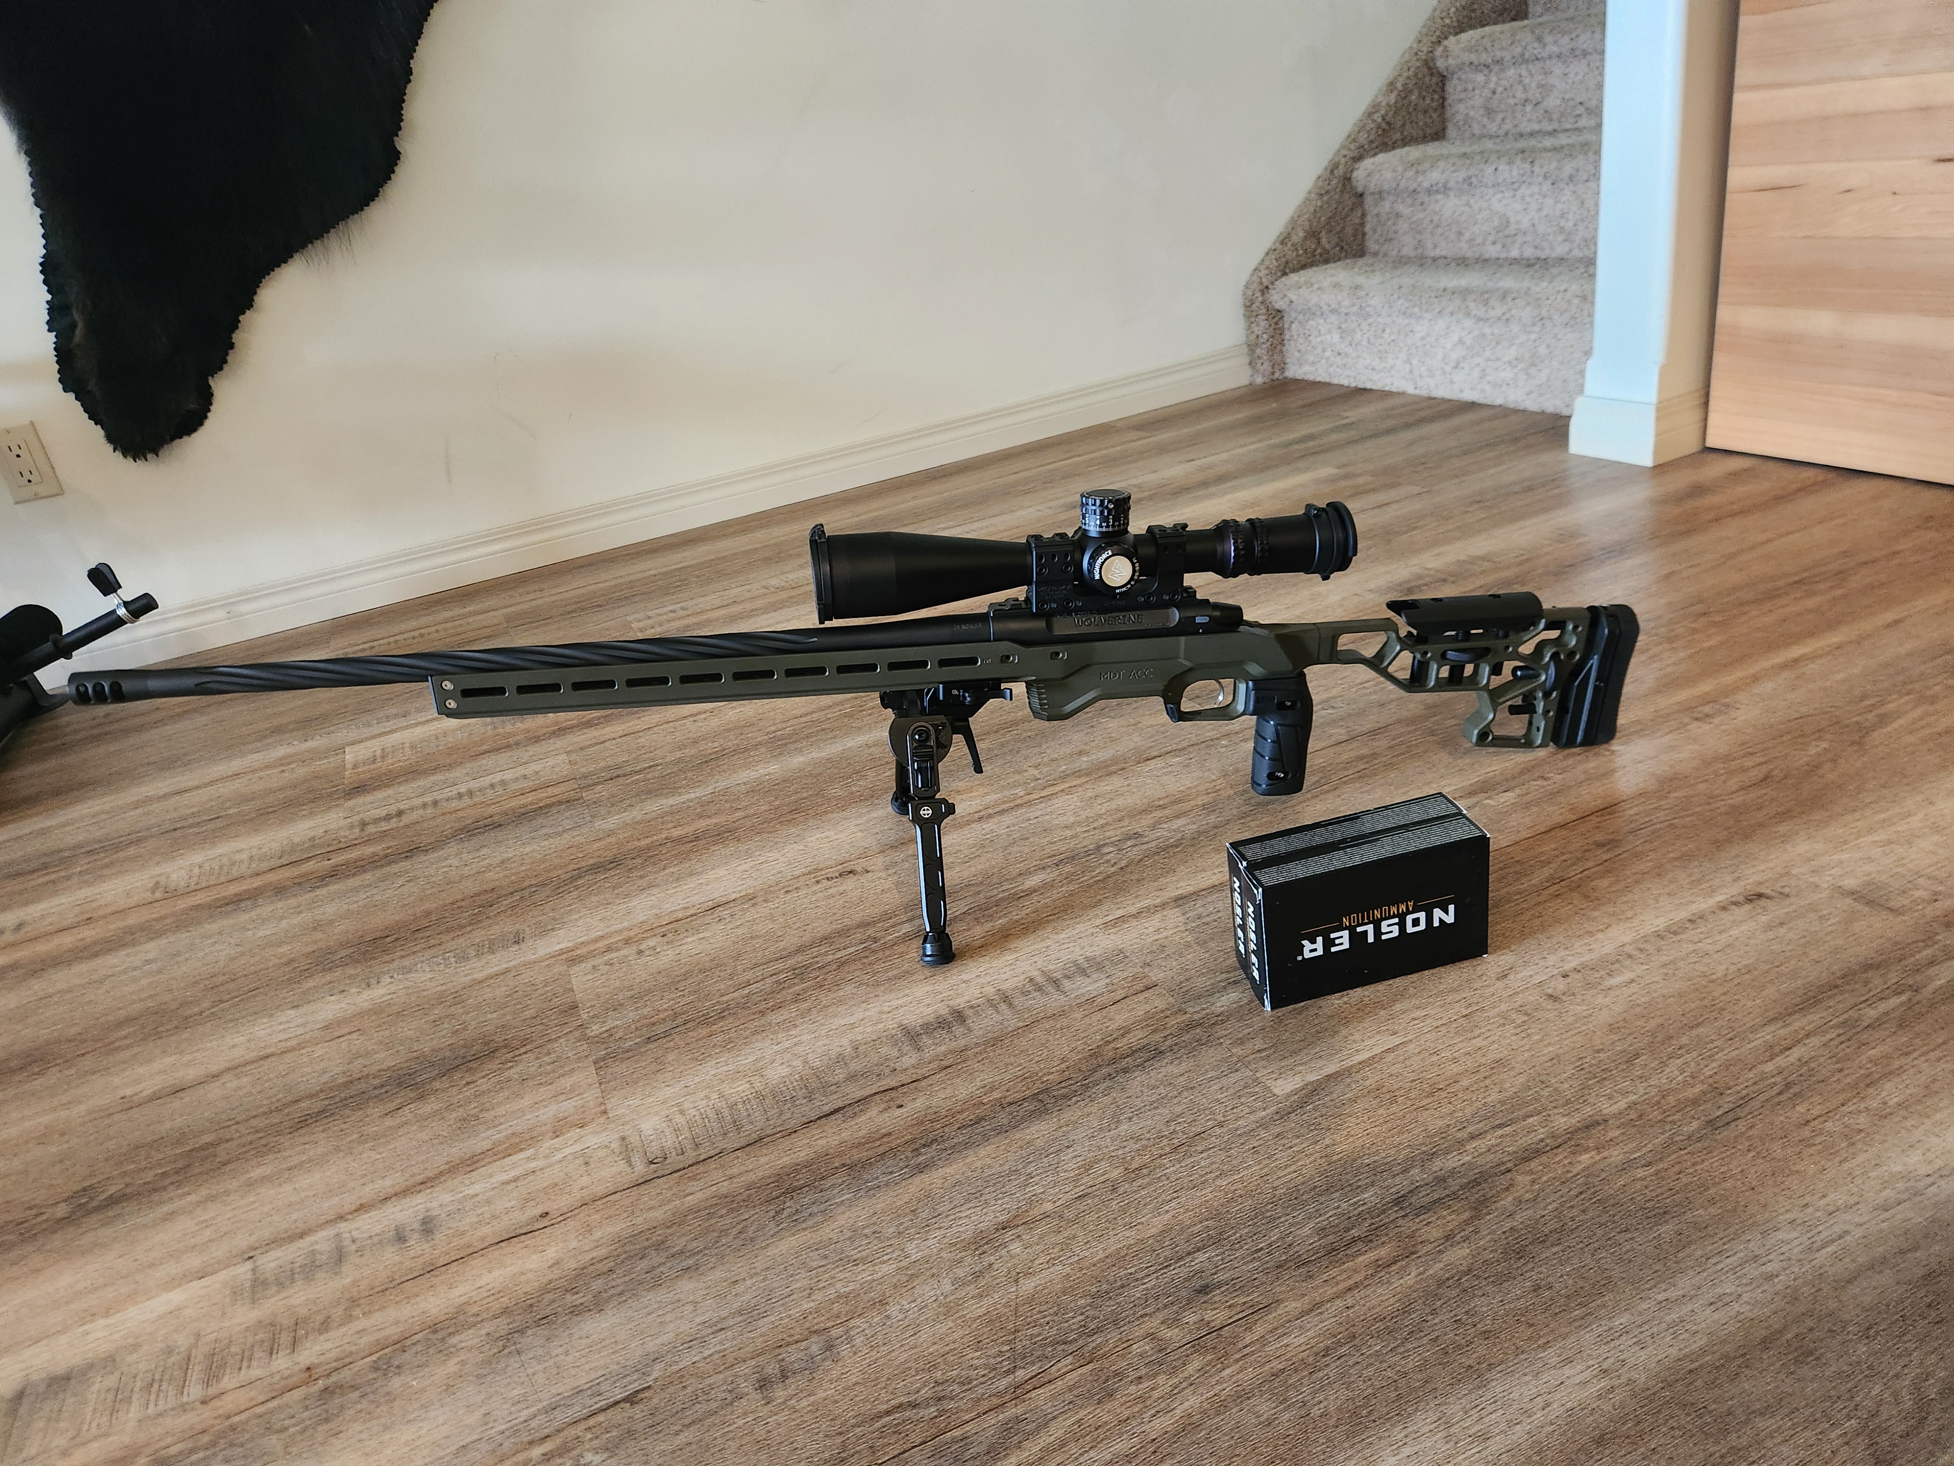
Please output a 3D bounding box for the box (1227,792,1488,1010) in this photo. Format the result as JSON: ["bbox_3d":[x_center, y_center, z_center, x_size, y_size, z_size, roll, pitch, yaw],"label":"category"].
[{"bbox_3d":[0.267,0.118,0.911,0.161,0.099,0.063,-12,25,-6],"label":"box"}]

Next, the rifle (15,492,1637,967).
[{"bbox_3d":[-0.044,-0.024,1.065,1.262,0.327,0.282,-6,24,-7],"label":"rifle"}]

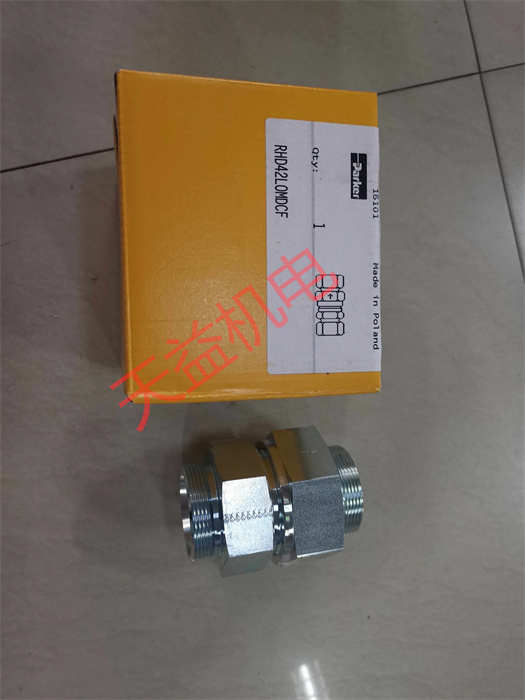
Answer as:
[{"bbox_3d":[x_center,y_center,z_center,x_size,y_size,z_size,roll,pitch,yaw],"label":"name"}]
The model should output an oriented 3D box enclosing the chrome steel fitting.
[{"bbox_3d":[0.003,0.088,0.307,0.097,0.070,0.079,-5,94,-15],"label":"chrome steel fitting"}]

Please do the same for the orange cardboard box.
[{"bbox_3d":[-0.018,-0.047,0.266,0.102,0.127,0.119,-2,94,-15],"label":"orange cardboard box"}]

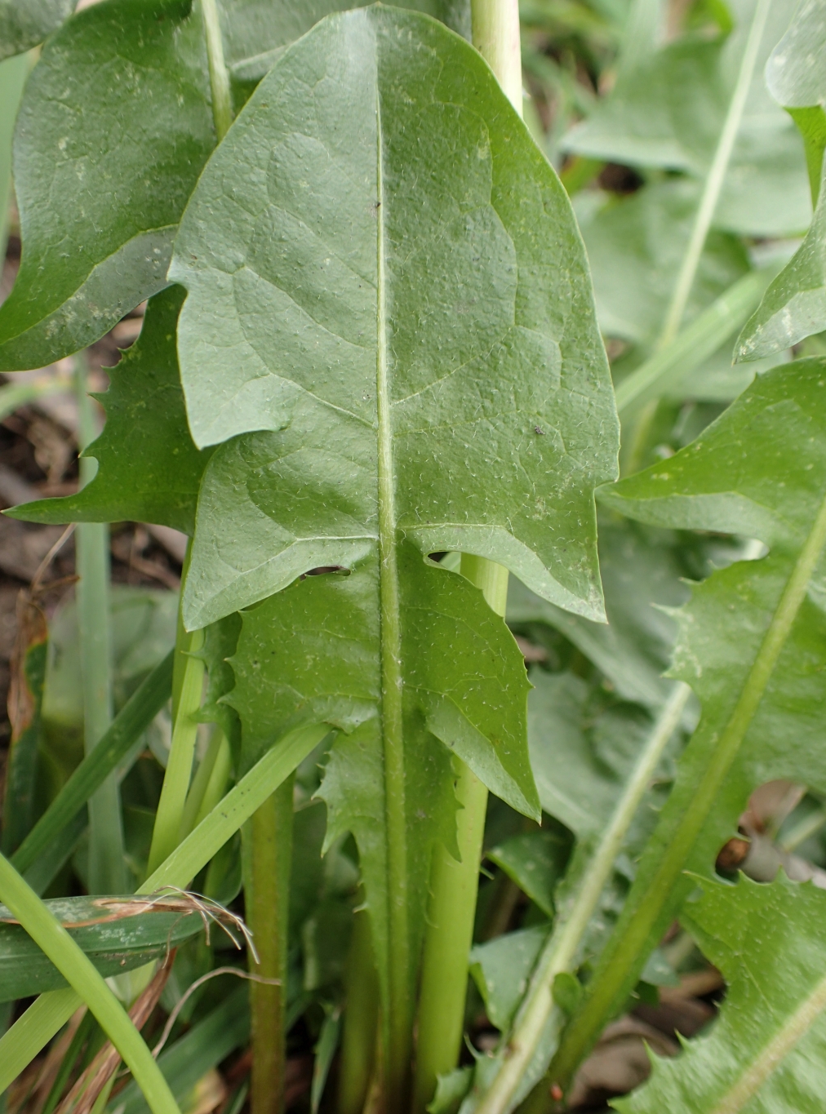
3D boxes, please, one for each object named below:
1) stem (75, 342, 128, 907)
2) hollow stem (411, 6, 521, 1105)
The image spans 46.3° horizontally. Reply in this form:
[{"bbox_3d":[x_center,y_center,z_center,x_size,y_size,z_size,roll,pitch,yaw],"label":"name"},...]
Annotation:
[{"bbox_3d":[-0.066,0.010,0.199,0.007,0.004,0.119,-3,76,-18],"label":"stem"},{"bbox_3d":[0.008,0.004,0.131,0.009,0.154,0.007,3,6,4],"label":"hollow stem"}]

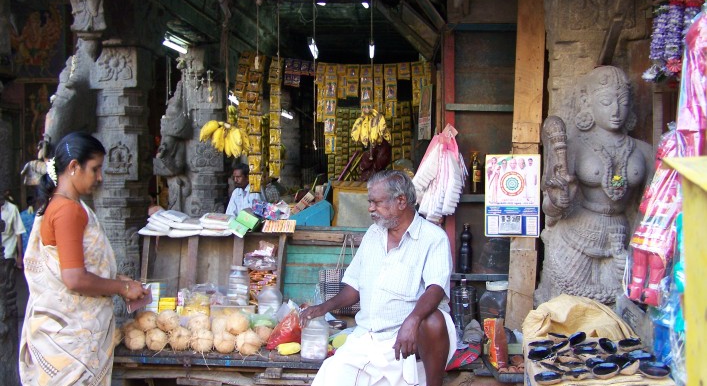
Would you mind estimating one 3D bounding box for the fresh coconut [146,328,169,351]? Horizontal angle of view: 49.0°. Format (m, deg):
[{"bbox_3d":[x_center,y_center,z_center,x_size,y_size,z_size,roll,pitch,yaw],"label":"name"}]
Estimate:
[{"bbox_3d":[-0.864,0.648,3.420,0.098,0.098,0.098,0,5,0],"label":"fresh coconut"}]

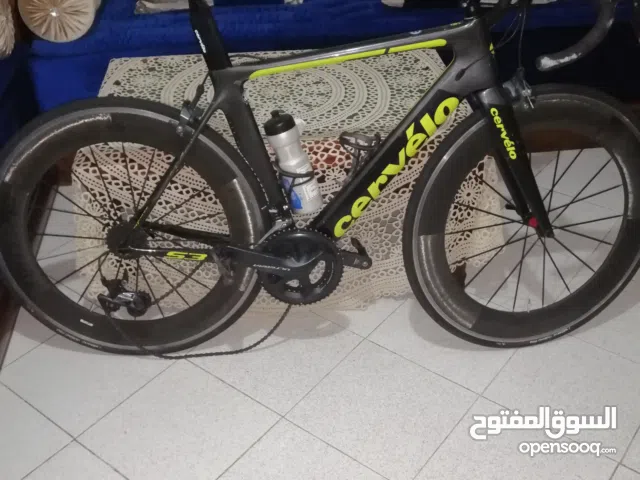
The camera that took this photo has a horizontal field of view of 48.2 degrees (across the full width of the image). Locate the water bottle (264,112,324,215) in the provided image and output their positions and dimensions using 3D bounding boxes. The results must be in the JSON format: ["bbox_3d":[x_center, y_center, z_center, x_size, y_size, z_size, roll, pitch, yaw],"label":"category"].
[{"bbox_3d":[-0.064,-0.180,1.638,0.074,0.241,0.074,-14,24,6],"label":"water bottle"}]

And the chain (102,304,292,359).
[{"bbox_3d":[-0.297,0.232,1.794,0.465,0.166,0.036,-1,34,0],"label":"chain"}]

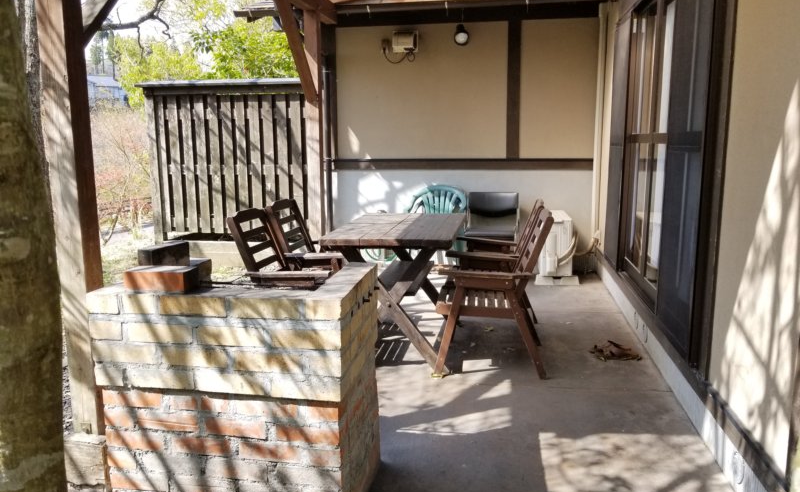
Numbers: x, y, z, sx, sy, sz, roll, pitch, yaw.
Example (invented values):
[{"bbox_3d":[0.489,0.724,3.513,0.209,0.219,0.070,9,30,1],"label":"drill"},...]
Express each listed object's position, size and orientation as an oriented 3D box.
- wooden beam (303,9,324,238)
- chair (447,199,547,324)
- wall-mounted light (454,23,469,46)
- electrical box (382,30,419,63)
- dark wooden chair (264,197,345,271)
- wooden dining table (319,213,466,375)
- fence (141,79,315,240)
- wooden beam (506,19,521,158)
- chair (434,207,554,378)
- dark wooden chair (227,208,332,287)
[{"bbox_3d":[-0.712,-0.825,5.112,0.107,2.236,0.107,1,9,11],"label":"wooden beam"},{"bbox_3d":[0.693,0.142,4.245,0.630,0.950,0.600,1,10,11],"label":"chair"},{"bbox_3d":[0.572,-1.963,5.571,0.135,0.215,0.190,1,9,11],"label":"wall-mounted light"},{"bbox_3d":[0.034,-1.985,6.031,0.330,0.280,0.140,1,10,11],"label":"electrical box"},{"bbox_3d":[-0.543,0.157,4.215,0.620,0.950,0.600,1,10,11],"label":"dark wooden chair"},{"bbox_3d":[0.023,0.236,3.960,0.738,0.760,1.309,1,9,8],"label":"wooden dining table"},{"bbox_3d":[-1.884,-0.910,6.728,2.120,1.810,0.160,1,10,11],"label":"fence"},{"bbox_3d":[1.085,-1.487,5.736,0.124,1.290,0.060,1,9,11],"label":"wooden beam"},{"bbox_3d":[0.552,0.225,3.526,0.615,0.915,0.600,1,9,8],"label":"chair"},{"bbox_3d":[-0.615,0.255,3.641,0.620,0.950,0.600,1,10,11],"label":"dark wooden chair"}]

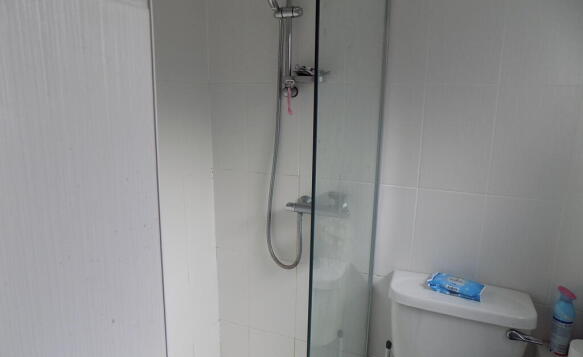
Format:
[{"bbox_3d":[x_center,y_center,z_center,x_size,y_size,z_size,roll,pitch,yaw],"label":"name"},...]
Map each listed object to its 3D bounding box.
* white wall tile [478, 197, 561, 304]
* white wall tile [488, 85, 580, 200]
[{"bbox_3d":[0.848,0.266,1.457,0.248,0.397,0.010,5,12,20],"label":"white wall tile"},{"bbox_3d":[0.855,-0.125,1.378,0.248,0.397,0.010,5,12,20],"label":"white wall tile"}]

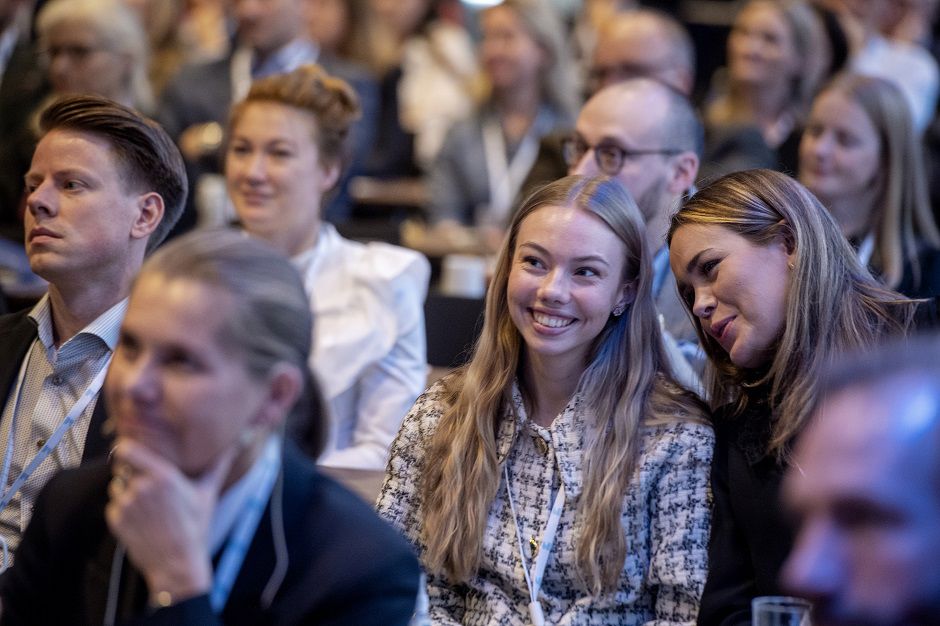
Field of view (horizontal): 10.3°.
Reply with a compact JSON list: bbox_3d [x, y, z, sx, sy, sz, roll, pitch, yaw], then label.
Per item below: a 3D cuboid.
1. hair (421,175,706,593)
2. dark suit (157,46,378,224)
[{"bbox_3d":[0.113,0.085,6.300,0.330,0.500,0.280,1,6,14],"label":"hair"},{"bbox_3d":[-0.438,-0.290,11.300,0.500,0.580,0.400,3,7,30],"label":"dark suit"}]

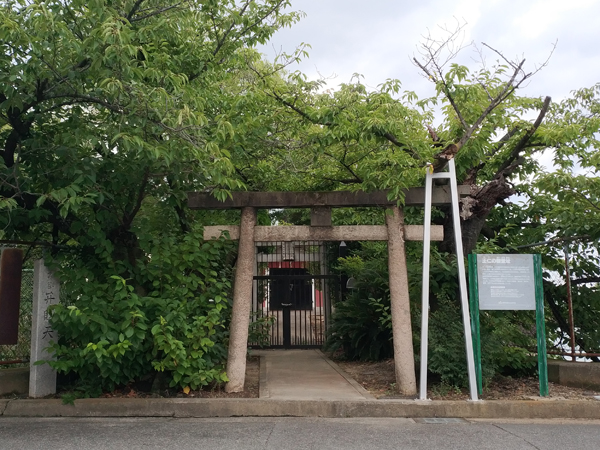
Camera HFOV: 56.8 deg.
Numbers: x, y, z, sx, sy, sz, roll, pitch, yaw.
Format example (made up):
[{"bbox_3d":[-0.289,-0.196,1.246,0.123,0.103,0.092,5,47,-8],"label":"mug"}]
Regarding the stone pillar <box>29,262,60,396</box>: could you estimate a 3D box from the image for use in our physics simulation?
[{"bbox_3d":[-3.137,1.247,6.829,0.190,1.657,0.240,-6,-8,44],"label":"stone pillar"}]

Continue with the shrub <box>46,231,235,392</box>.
[{"bbox_3d":[-1.984,1.110,7.315,2.041,1.952,1.300,-1,-6,2],"label":"shrub"}]

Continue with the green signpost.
[{"bbox_3d":[2.498,1.196,6.674,0.848,1.669,0.090,-1,-6,3],"label":"green signpost"}]

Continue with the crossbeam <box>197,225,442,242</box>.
[{"bbox_3d":[0.269,0.114,7.039,3.004,0.165,0.170,-1,-6,3],"label":"crossbeam"}]

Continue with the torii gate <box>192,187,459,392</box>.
[{"bbox_3d":[0.311,0.818,6.969,3.364,2.490,0.260,-1,-6,3],"label":"torii gate"}]

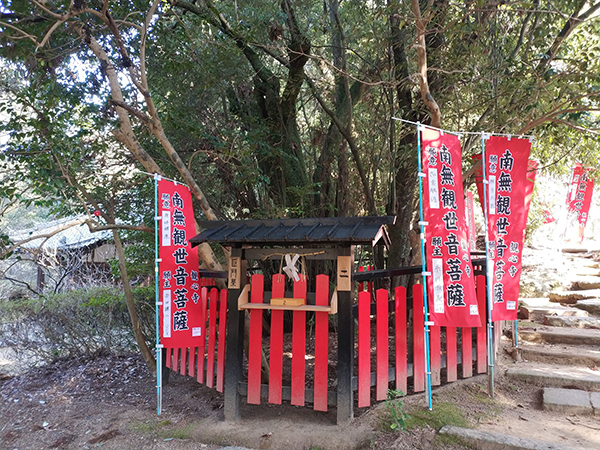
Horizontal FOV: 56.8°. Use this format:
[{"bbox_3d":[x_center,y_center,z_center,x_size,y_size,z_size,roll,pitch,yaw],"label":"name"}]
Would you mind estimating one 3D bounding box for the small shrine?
[{"bbox_3d":[-0.094,0.926,5.437,2.100,1.990,0.830,-1,-6,20],"label":"small shrine"}]

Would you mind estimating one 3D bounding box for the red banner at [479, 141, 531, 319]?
[{"bbox_3d":[2.046,0.039,5.415,0.500,1.775,0.070,2,-6,-20],"label":"red banner"}]

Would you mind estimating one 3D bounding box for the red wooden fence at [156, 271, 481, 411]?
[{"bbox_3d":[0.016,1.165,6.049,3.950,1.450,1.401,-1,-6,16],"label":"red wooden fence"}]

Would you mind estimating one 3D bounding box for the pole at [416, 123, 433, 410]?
[{"bbox_3d":[1.118,0.342,4.970,0.030,2.568,0.030,-1,-5,0],"label":"pole"}]

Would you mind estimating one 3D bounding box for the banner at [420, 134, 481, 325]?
[{"bbox_3d":[1.384,0.013,5.119,0.520,1.789,0.070,1,-6,-20],"label":"banner"}]

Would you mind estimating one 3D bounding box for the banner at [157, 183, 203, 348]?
[{"bbox_3d":[-1.289,0.414,6.061,0.520,1.783,0.070,3,-7,-44],"label":"banner"}]

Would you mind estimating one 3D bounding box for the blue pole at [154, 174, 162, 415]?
[{"bbox_3d":[-1.493,0.711,5.830,0.030,2.506,0.030,-2,-5,0],"label":"blue pole"}]

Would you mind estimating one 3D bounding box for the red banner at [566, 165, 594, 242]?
[{"bbox_3d":[6.271,-0.490,12.500,0.520,1.801,0.080,9,-5,11],"label":"red banner"}]

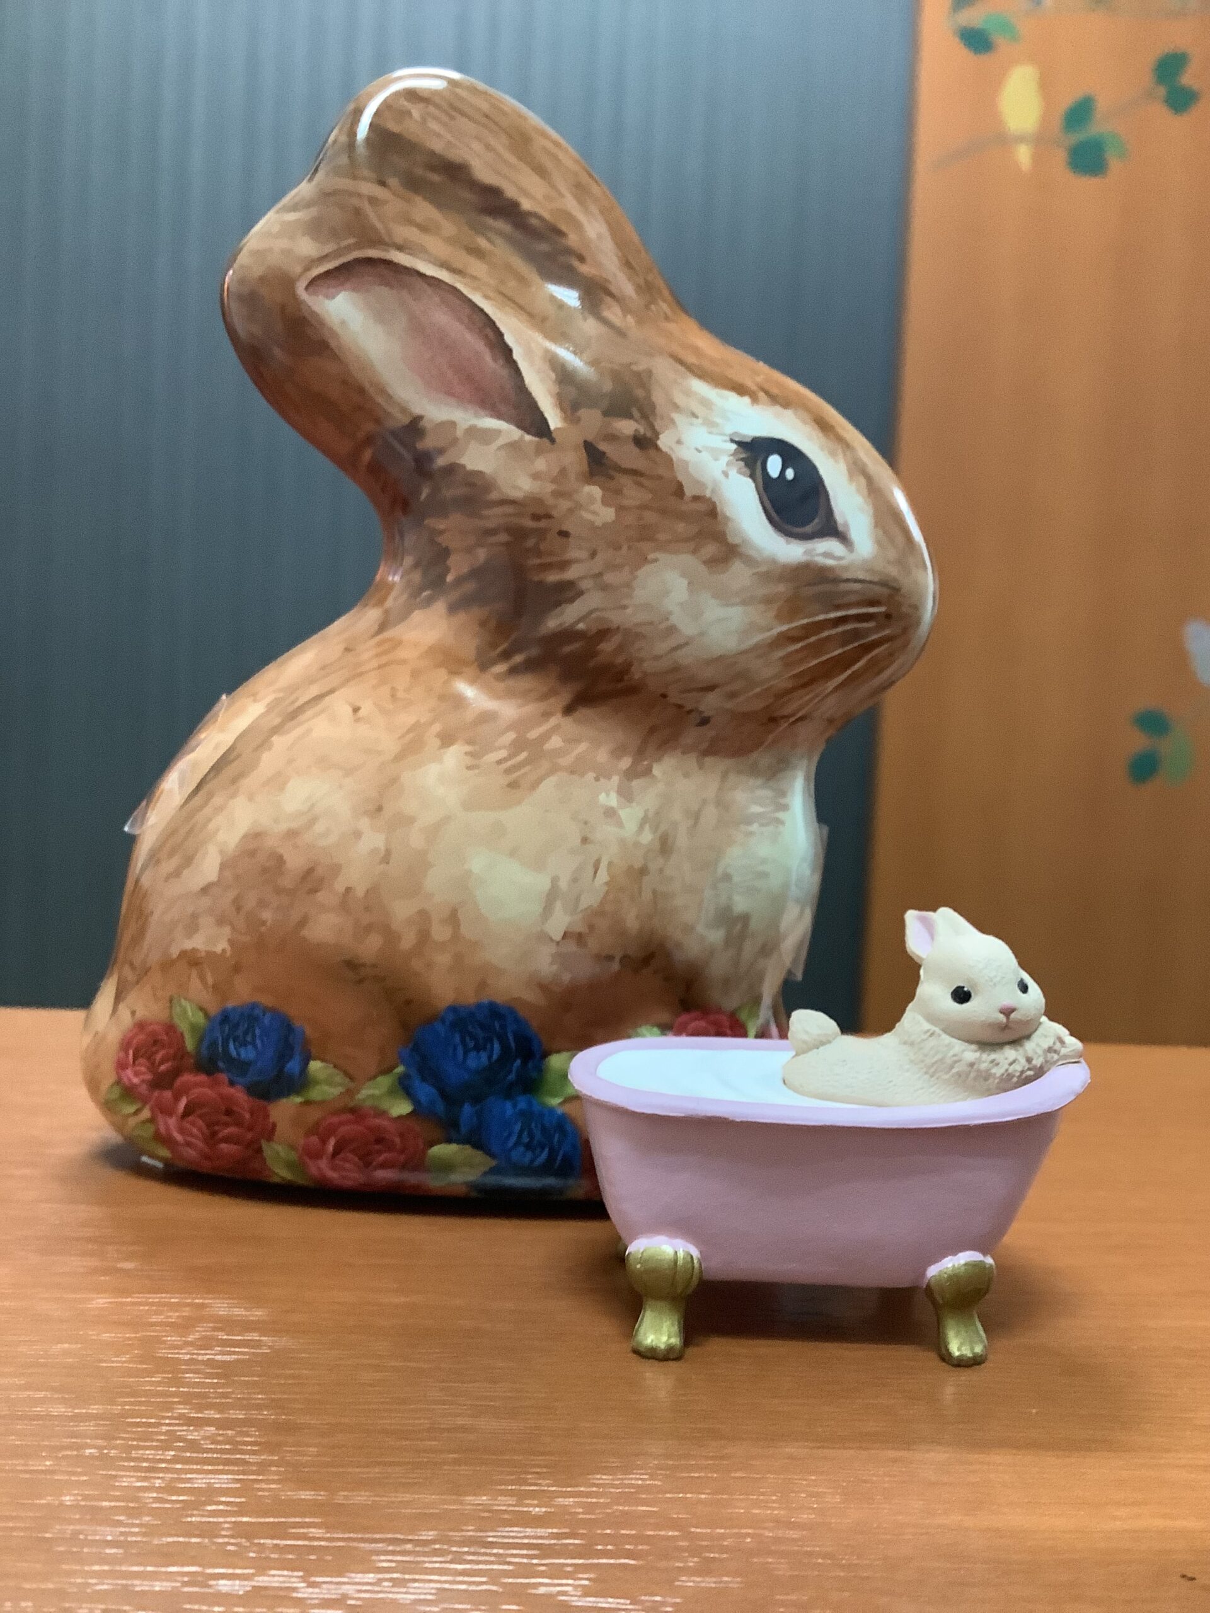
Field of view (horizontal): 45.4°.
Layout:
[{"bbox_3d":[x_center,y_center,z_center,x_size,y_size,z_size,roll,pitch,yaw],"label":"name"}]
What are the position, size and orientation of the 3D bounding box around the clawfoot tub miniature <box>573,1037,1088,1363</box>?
[{"bbox_3d":[0.023,0.040,0.150,0.054,0.025,0.032,2,4,-6],"label":"clawfoot tub miniature"}]

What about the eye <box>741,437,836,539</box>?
[{"bbox_3d":[0.024,-0.041,0.184,0.012,0.013,0.003,1,-7,-21],"label":"eye"}]

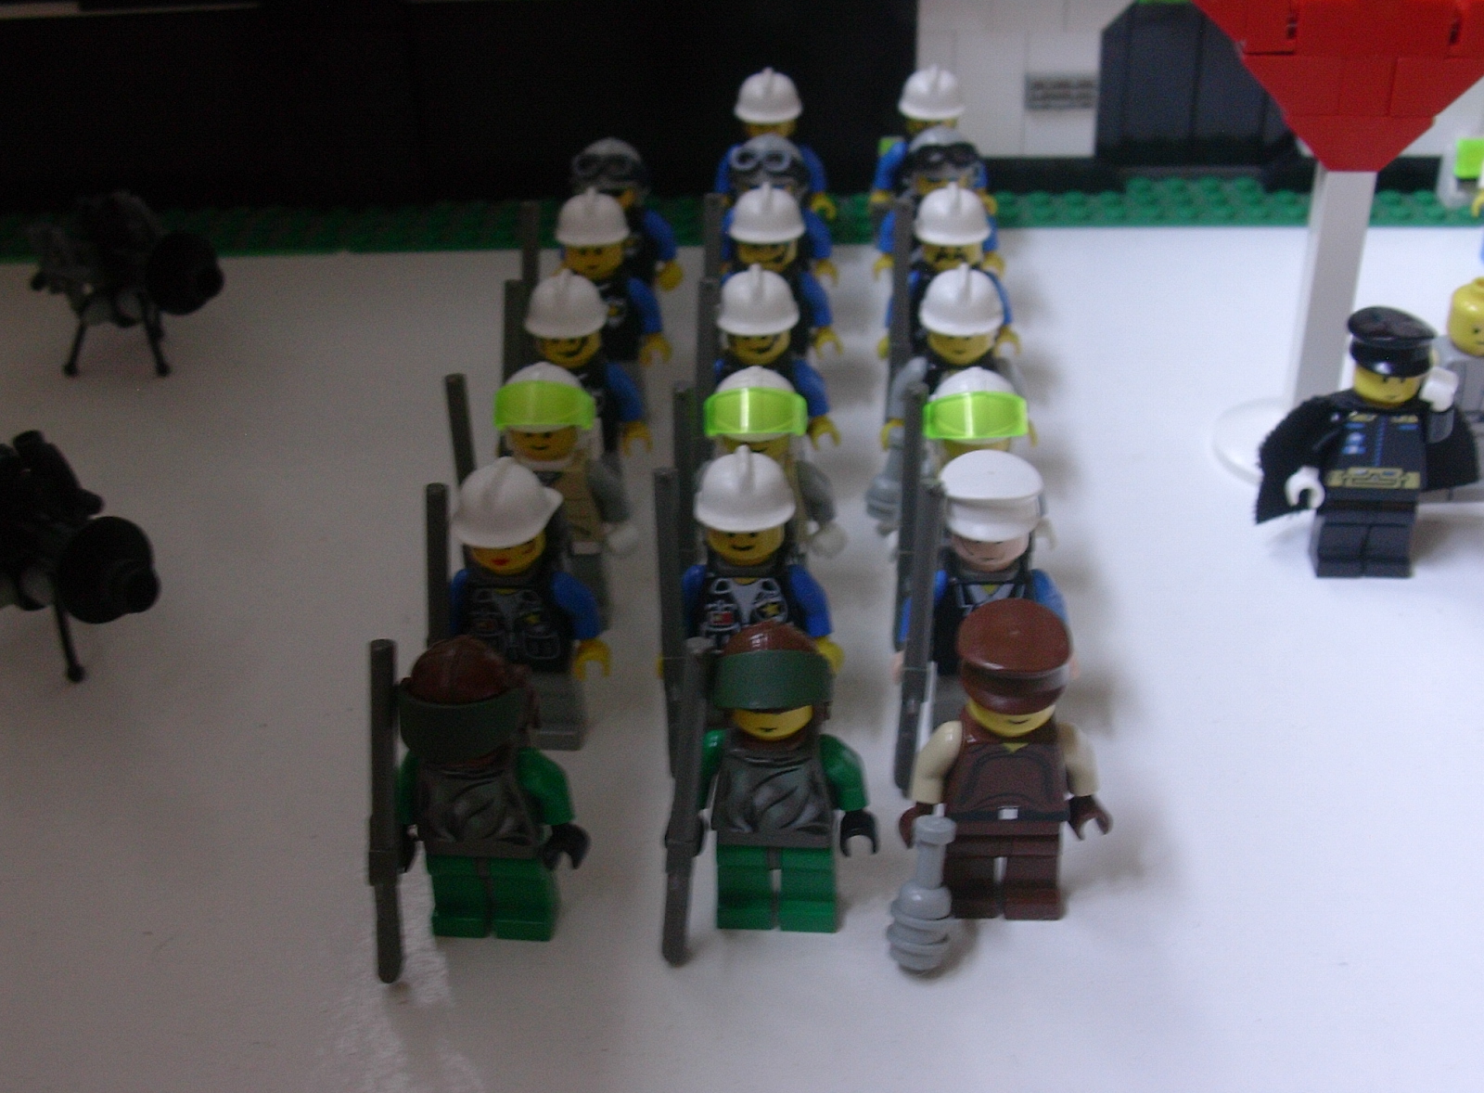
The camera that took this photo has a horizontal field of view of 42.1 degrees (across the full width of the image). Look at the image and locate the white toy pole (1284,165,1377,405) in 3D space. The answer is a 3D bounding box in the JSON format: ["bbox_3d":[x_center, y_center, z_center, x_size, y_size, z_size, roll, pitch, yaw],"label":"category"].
[{"bbox_3d":[0.104,-0.044,0.344,0.008,0.051,0.008,1,33,3],"label":"white toy pole"}]

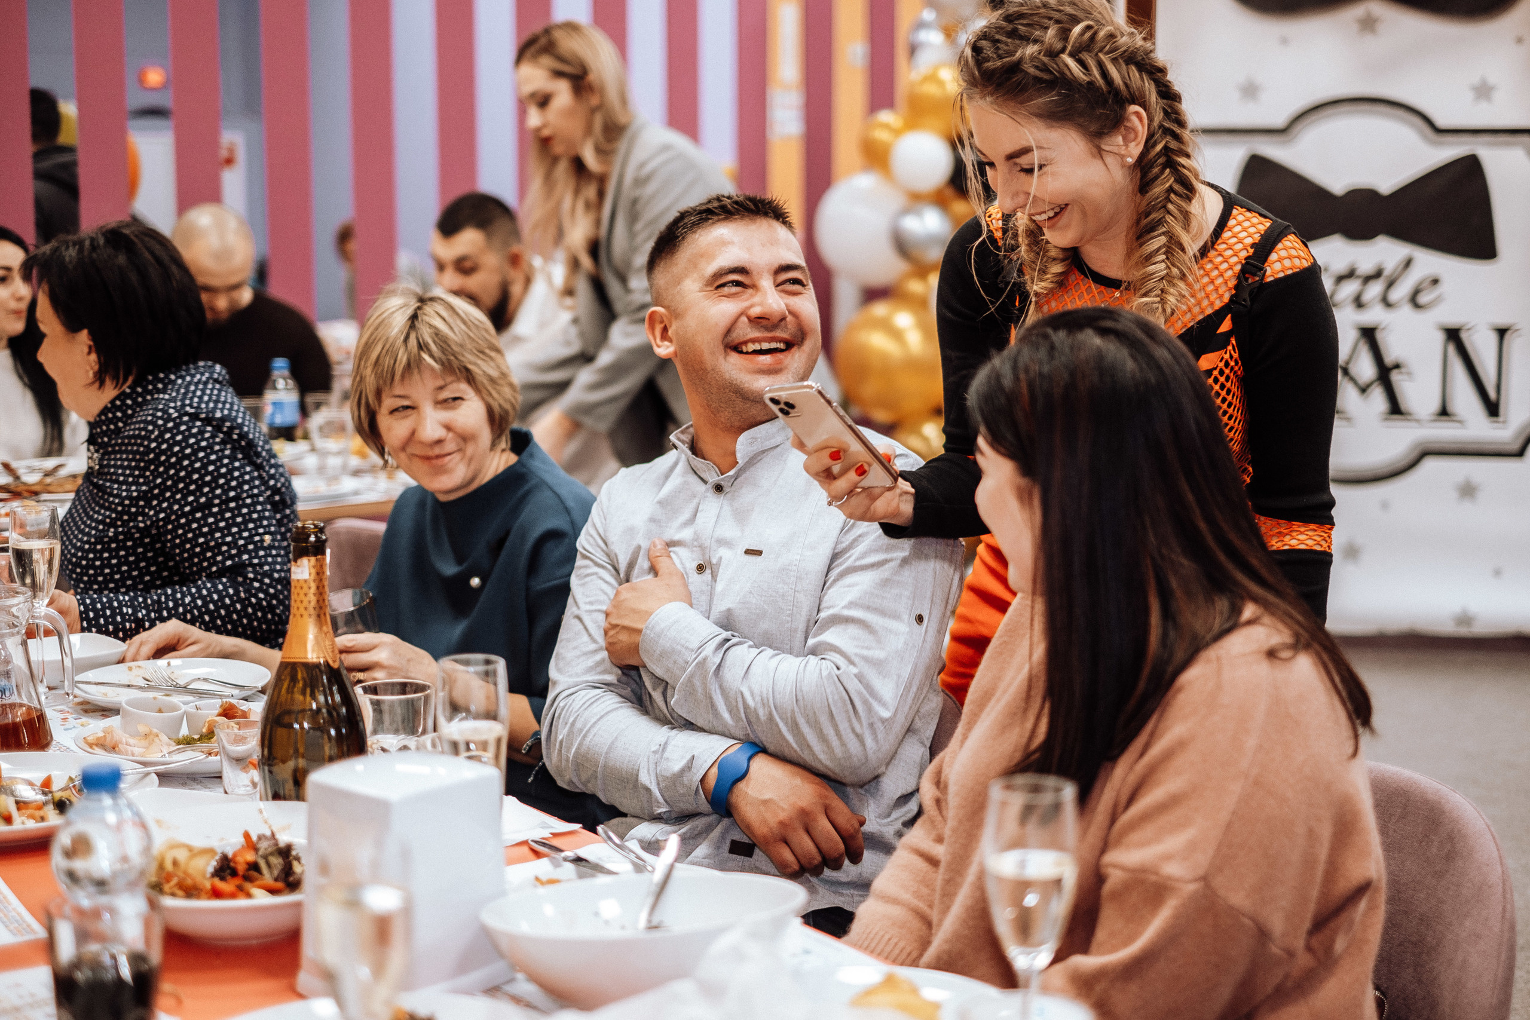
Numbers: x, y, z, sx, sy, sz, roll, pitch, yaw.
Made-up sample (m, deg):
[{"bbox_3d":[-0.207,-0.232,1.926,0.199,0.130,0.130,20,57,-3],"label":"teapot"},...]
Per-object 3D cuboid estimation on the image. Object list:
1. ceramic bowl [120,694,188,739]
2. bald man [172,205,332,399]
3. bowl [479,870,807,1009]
[{"bbox_3d":[-0.654,0.228,2.413,0.067,0.038,0.067,0,8,0],"label":"ceramic bowl"},{"bbox_3d":[-1.130,0.039,4.668,0.520,1.335,0.720,1,8,9],"label":"bald man"},{"bbox_3d":[-0.085,0.319,1.658,0.245,0.082,0.200,-2,8,-17],"label":"bowl"}]

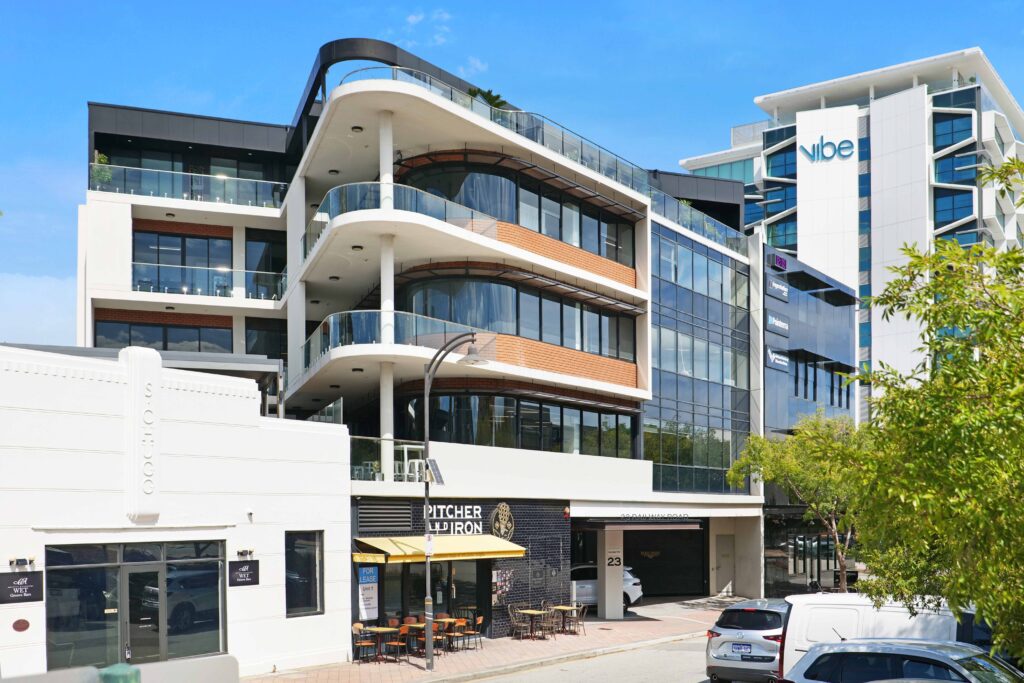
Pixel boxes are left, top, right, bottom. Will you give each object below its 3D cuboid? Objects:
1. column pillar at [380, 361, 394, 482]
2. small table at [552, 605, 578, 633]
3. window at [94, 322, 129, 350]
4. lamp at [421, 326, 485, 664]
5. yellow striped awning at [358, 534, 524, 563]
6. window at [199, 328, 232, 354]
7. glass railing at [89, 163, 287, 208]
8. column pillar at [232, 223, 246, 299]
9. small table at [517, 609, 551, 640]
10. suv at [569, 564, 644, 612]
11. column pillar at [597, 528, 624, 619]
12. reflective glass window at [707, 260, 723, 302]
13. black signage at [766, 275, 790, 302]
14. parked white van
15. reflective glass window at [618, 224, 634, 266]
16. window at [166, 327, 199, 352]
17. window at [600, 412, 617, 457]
[{"bbox_3d":[-3.401,2.221,27.200,0.370,3.330,0.370,0,-3,0],"label":"column pillar"},{"bbox_3d":[1.545,8.211,29.300,0.660,0.740,0.660,-6,-10,38],"label":"small table"},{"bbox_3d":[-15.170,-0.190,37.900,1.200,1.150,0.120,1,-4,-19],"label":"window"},{"bbox_3d":[-1.290,3.520,21.950,1.450,7.500,0.650,-5,-7,38],"label":"lamp"},{"bbox_3d":[-1.740,5.350,25.820,1.220,0.620,5.270,-5,-7,38],"label":"yellow striped awning"},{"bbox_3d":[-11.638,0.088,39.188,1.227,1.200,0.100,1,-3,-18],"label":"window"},{"bbox_3d":[-12.039,-5.768,37.050,7.000,1.020,0.100,1,-4,-19],"label":"glass railing"},{"bbox_3d":[-10.764,-3.020,39.300,0.540,3.120,0.450,1,-3,-18],"label":"column pillar"},{"bbox_3d":[0.603,8.352,29.300,0.720,0.750,0.720,-3,-6,39],"label":"small table"},{"bbox_3d":[2.670,9.277,37.700,4.500,1.660,1.850,0,-5,7],"label":"suv"},{"bbox_3d":[3.380,7.920,33.970,0.650,3.030,0.680,1,-6,-17],"label":"column pillar"},{"bbox_3d":[8.475,-2.494,41.494,0.100,1.471,1.437,-3,-4,38],"label":"reflective glass window"},{"bbox_3d":[12.337,-2.495,46.301,0.150,0.991,2.742,-3,-4,38],"label":"black signage"},{"bbox_3d":[7.880,5.770,18.460,5.150,1.970,1.950,-5,-7,38],"label":"parked white van"},{"bbox_3d":[3.878,-3.252,33.723,0.100,1.260,1.018,-6,-10,38],"label":"reflective glass window"},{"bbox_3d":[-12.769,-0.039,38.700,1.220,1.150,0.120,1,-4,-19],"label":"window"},{"bbox_3d":[3.377,3.243,34.629,0.100,1.478,1.042,-3,-4,38],"label":"window"}]

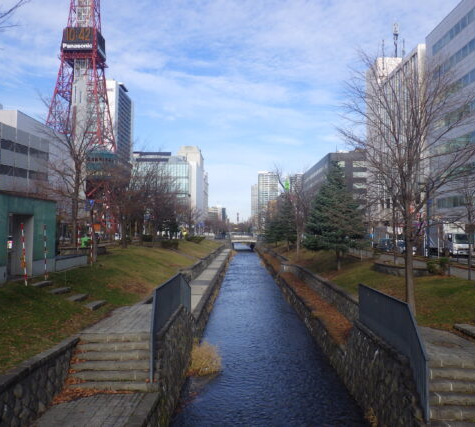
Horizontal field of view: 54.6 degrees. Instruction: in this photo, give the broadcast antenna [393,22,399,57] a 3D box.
[{"bbox_3d":[37.157,-40.552,107.570,1.400,8.300,1.400,0,-2,0],"label":"broadcast antenna"}]

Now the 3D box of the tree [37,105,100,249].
[{"bbox_3d":[-14.104,-3.226,38.645,5.040,12.300,5.040,0,-2,0],"label":"tree"}]

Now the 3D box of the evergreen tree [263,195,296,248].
[{"bbox_3d":[5.201,1.045,57.000,3.960,6.810,3.960,0,-2,0],"label":"evergreen tree"}]

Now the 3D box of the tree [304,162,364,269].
[{"bbox_3d":[5.947,0.141,28.514,3.720,6.630,3.720,0,-2,0],"label":"tree"}]

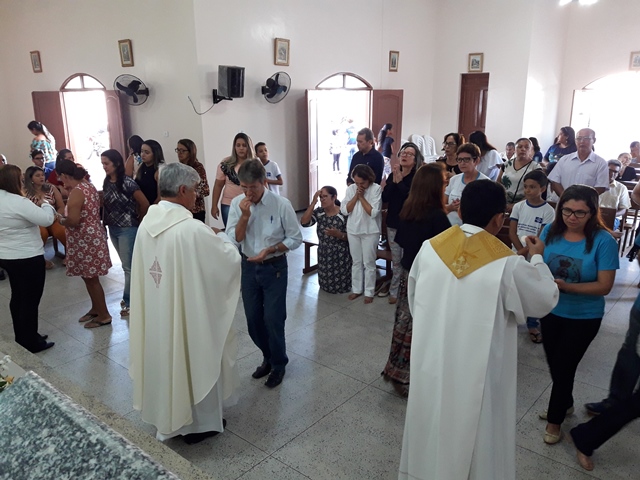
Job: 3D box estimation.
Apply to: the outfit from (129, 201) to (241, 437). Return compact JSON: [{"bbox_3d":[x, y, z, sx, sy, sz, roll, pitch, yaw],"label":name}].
[{"bbox_3d":[-0.737,0.451,3.107,0.620,1.460,0.560,9,18,31],"label":"outfit"}]

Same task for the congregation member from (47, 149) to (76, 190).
[{"bbox_3d":[-3.625,-0.653,7.635,0.750,1.320,0.480,12,19,39],"label":"congregation member"}]

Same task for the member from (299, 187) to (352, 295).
[{"bbox_3d":[0.120,-0.026,5.499,0.500,1.130,0.550,13,20,38],"label":"member"}]

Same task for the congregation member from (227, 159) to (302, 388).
[{"bbox_3d":[-0.368,0.240,3.637,0.540,1.620,0.430,6,16,22],"label":"congregation member"}]

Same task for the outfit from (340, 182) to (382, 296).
[{"bbox_3d":[0.420,-0.005,5.142,0.420,1.200,0.340,8,18,27],"label":"outfit"}]

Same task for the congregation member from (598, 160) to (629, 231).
[{"bbox_3d":[3.377,-0.335,6.338,0.500,1.270,0.760,12,19,39],"label":"congregation member"}]

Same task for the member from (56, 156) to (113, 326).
[{"bbox_3d":[-2.074,0.042,4.683,0.480,1.513,0.440,-9,17,-29],"label":"member"}]

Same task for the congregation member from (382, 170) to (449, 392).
[{"bbox_3d":[0.672,0.274,3.538,0.480,1.610,0.420,15,22,43],"label":"congregation member"}]

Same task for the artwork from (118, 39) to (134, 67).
[{"bbox_3d":[-3.201,-3.083,8.557,0.340,0.420,0.060,12,22,39],"label":"artwork"}]

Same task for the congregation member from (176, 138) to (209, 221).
[{"bbox_3d":[-1.409,-0.316,5.849,0.450,1.602,0.300,11,18,36],"label":"congregation member"}]

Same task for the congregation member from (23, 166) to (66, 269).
[{"bbox_3d":[-3.401,-0.281,6.488,0.500,1.220,0.750,-13,20,-40],"label":"congregation member"}]

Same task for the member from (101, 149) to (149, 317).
[{"bbox_3d":[-1.881,-0.089,4.958,0.440,1.570,0.320,10,19,34],"label":"member"}]

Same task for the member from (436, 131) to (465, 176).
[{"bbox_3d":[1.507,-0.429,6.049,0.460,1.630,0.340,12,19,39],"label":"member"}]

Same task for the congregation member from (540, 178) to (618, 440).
[{"bbox_3d":[1.484,0.429,3.161,0.460,1.521,0.380,14,21,43],"label":"congregation member"}]

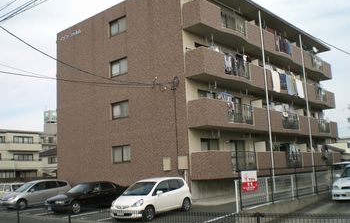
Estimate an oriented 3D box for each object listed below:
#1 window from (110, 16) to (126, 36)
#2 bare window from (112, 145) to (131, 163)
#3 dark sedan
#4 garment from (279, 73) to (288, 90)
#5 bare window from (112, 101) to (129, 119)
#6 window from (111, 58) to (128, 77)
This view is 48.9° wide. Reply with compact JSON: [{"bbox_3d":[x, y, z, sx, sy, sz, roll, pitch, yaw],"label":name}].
[{"bbox_3d":[-3.837,-5.707,26.001,1.640,1.060,0.130,-10,-11,39],"label":"window"},{"bbox_3d":[-3.443,2.765,24.758,1.640,1.060,0.130,-10,-11,39],"label":"bare window"},{"bbox_3d":[-4.458,4.463,20.218,1.730,1.420,4.660,-10,-9,41],"label":"dark sedan"},{"bbox_3d":[8.195,-2.266,29.042,0.180,1.250,1.050,-10,-11,39],"label":"garment"},{"bbox_3d":[-3.578,-0.069,25.176,1.640,1.060,0.130,-10,-11,39],"label":"bare window"},{"bbox_3d":[-3.703,-2.895,25.586,1.640,1.060,0.130,-10,-11,39],"label":"window"}]

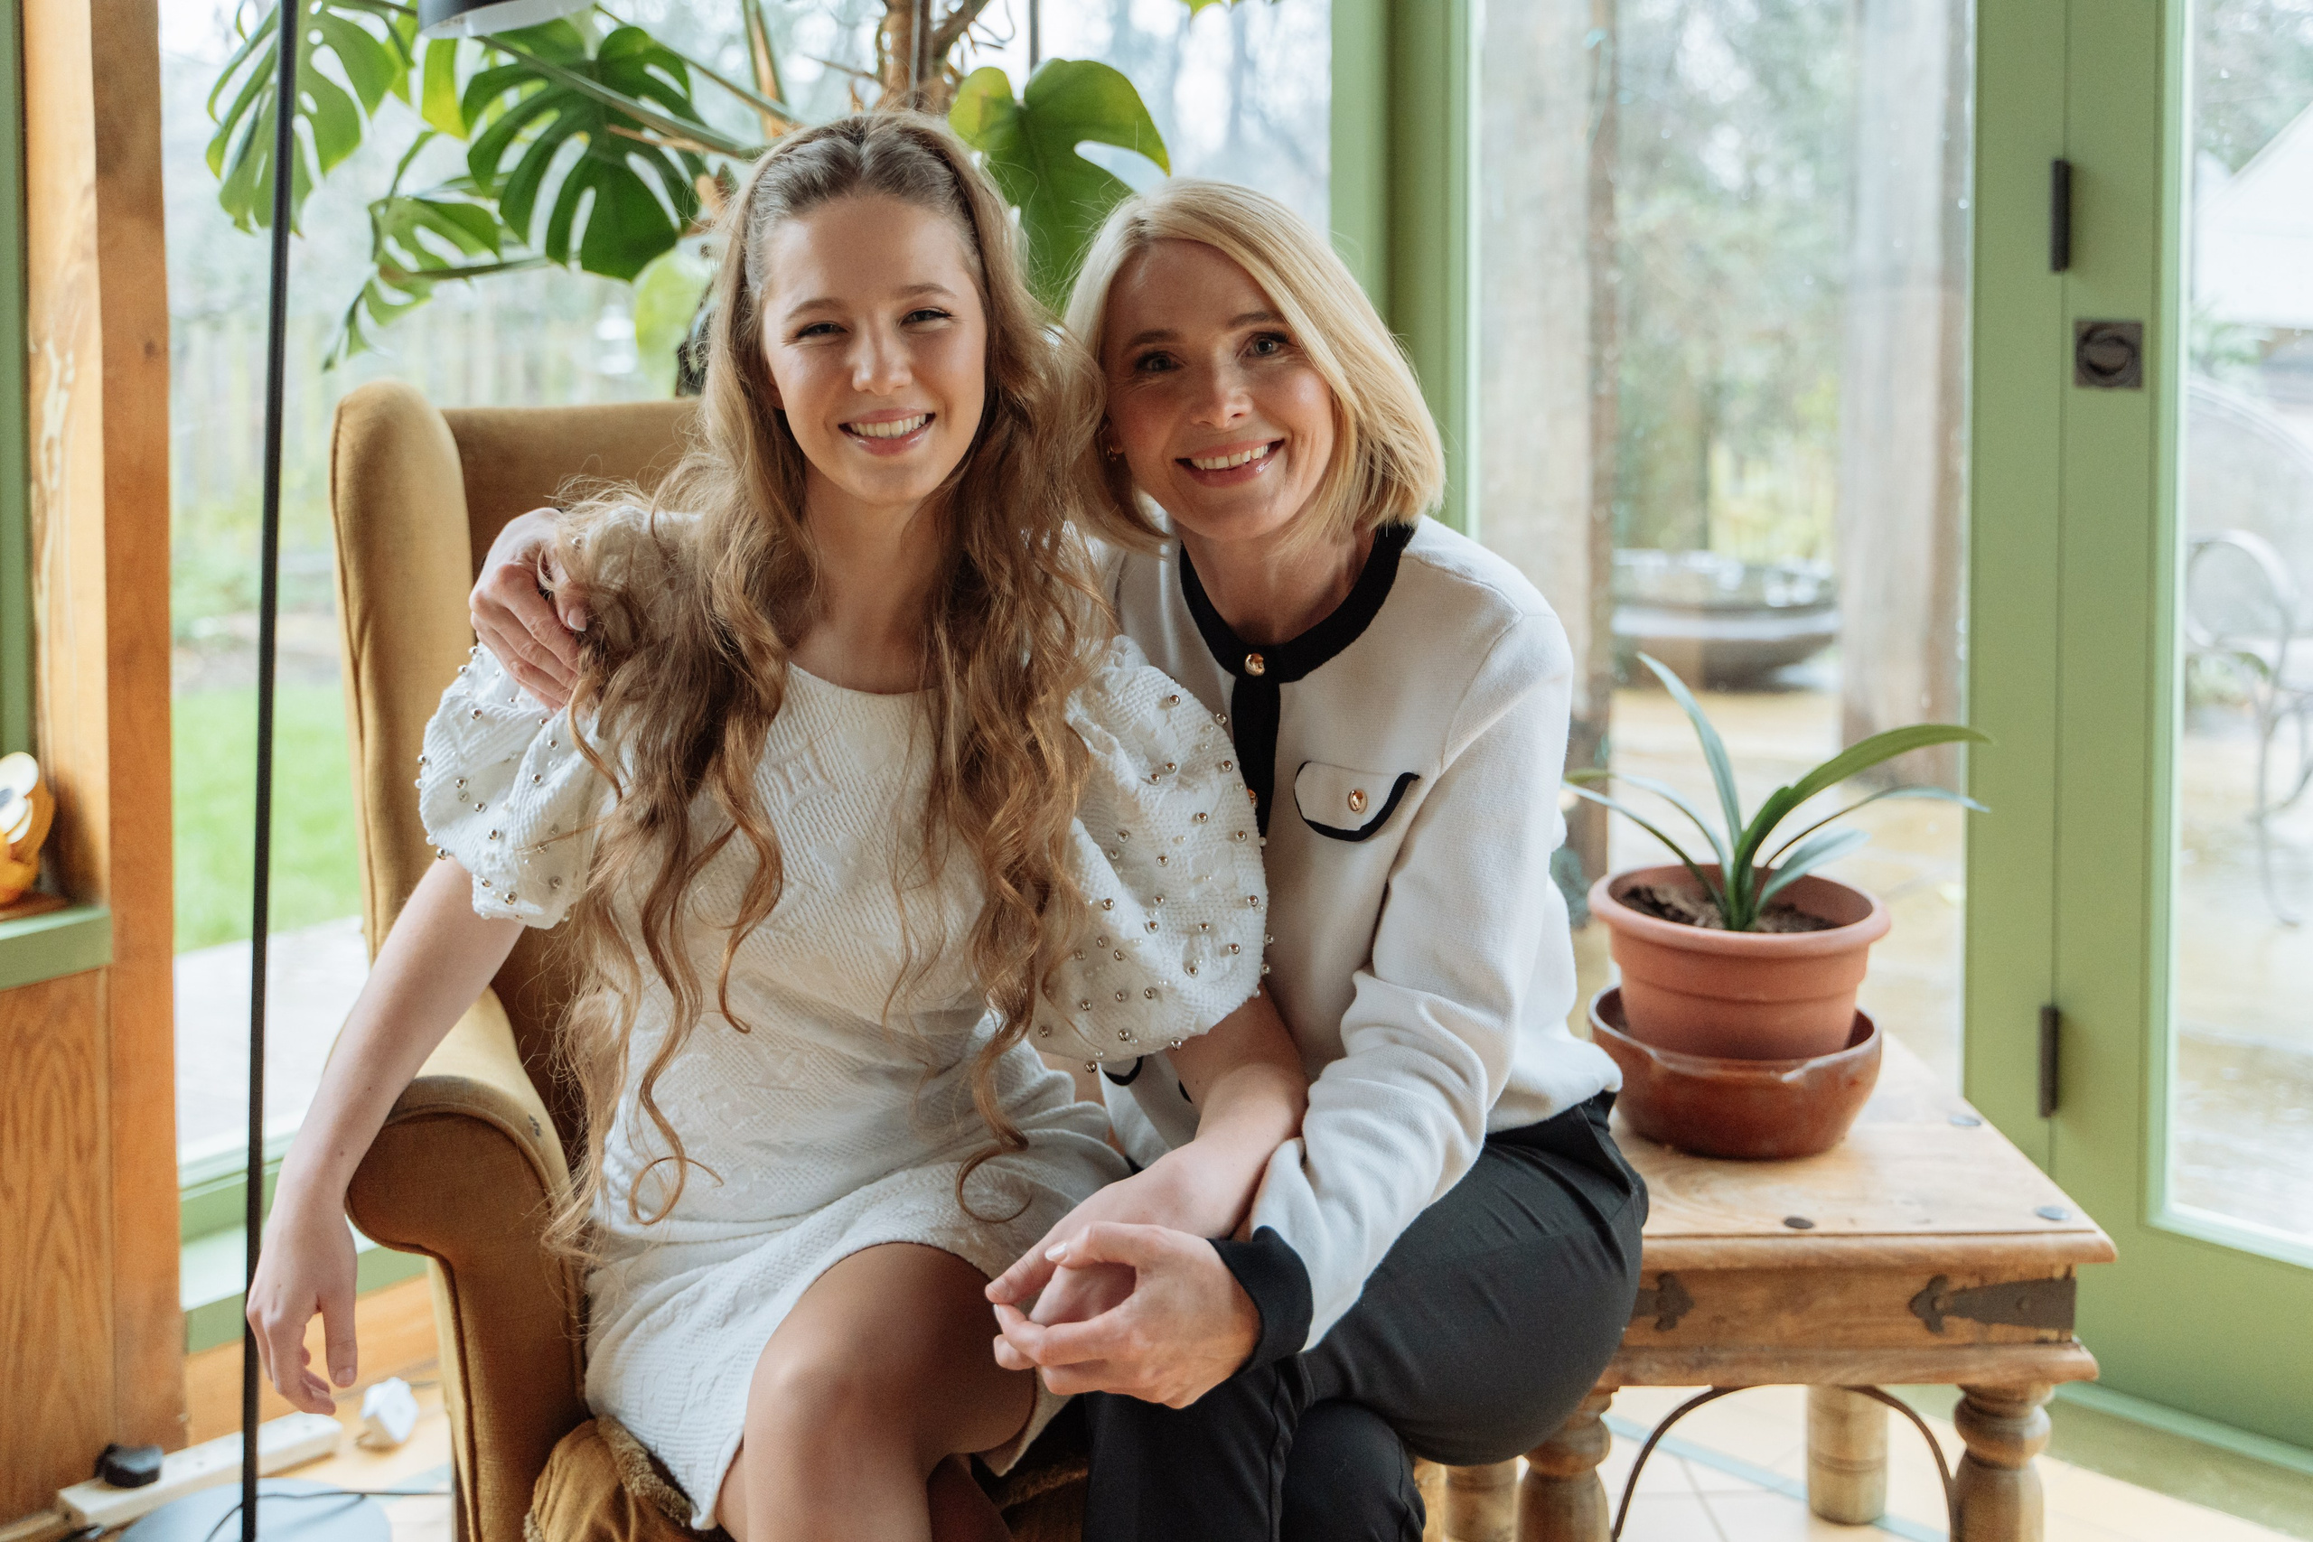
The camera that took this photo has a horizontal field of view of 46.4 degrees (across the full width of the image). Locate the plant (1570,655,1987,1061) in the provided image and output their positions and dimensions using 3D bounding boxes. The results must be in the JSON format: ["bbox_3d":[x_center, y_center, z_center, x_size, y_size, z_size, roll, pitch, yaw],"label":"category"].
[{"bbox_3d":[0.462,0.089,1.990,0.310,0.335,0.250,0,11,0],"label":"plant"}]

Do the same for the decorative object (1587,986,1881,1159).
[{"bbox_3d":[0.431,0.228,2.015,0.215,0.080,0.215,0,11,0],"label":"decorative object"}]

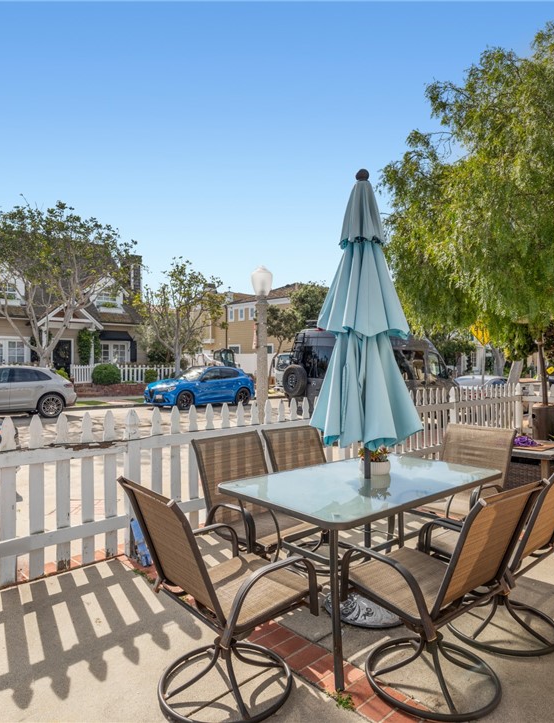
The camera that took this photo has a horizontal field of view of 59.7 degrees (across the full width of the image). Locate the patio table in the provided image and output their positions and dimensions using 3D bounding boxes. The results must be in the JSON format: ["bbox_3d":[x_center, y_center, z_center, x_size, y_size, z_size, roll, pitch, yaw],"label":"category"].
[{"bbox_3d":[0.546,1.060,2.896,1.580,0.710,0.955,2,-2,-42],"label":"patio table"}]

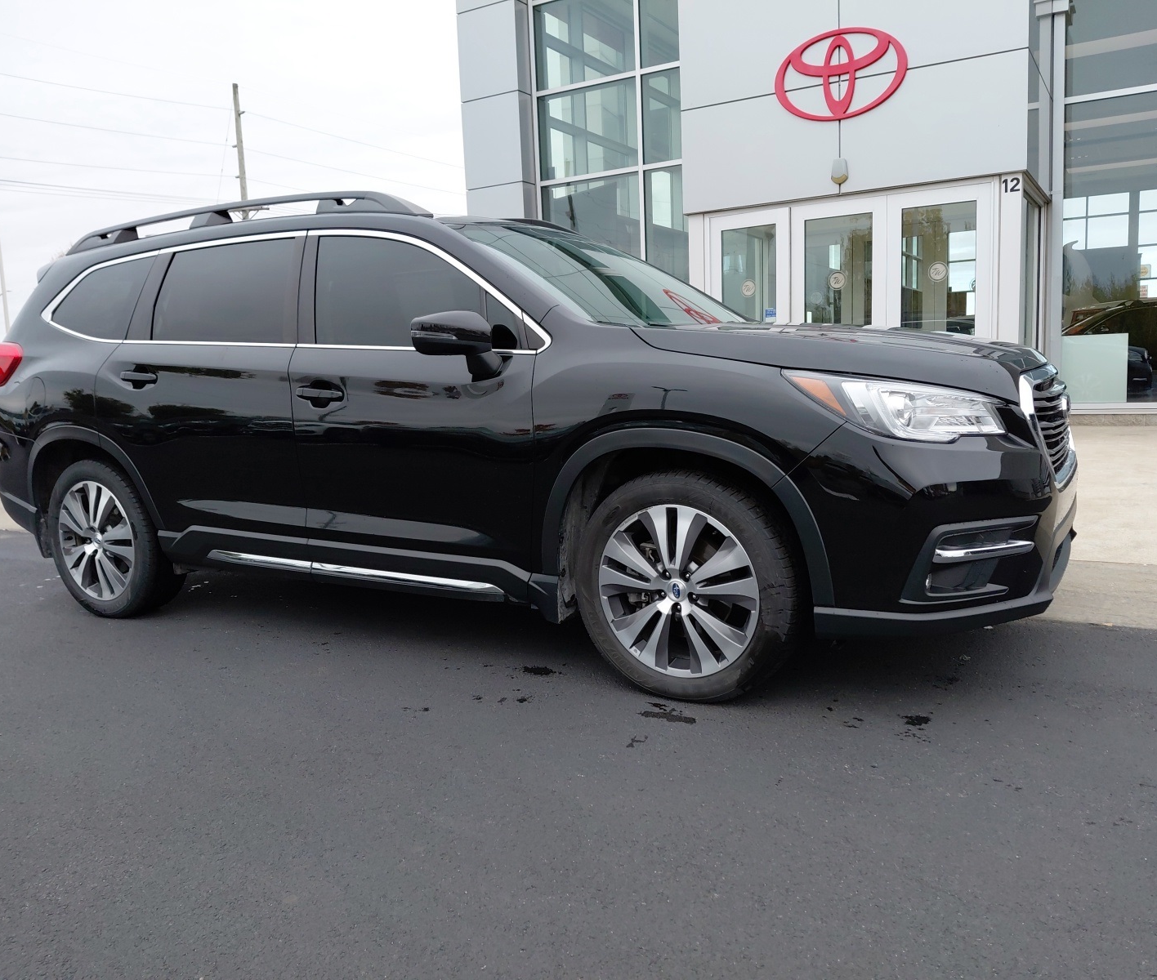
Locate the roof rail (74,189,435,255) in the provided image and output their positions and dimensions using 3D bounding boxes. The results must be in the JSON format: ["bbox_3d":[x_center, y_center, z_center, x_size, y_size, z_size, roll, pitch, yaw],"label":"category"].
[{"bbox_3d":[-1.533,-1.136,4.101,2.280,0.145,0.080,2,10,29],"label":"roof rail"}]

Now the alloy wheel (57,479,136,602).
[{"bbox_3d":[-2.166,0.219,4.419,0.547,0.547,0.200,2,10,29],"label":"alloy wheel"}]

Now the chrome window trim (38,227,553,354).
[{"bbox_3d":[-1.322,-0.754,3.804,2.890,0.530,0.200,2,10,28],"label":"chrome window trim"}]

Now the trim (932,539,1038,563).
[{"bbox_3d":[1.129,0.168,2.651,0.310,0.042,0.060,-5,9,-13],"label":"trim"}]

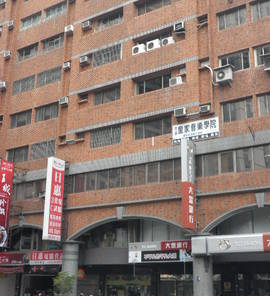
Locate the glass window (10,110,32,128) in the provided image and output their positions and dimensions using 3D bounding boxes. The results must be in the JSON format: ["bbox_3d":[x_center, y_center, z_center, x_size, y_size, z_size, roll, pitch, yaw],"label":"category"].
[{"bbox_3d":[-9.864,-2.501,40.586,2.722,1.328,0.120,-10,-20,33],"label":"glass window"}]

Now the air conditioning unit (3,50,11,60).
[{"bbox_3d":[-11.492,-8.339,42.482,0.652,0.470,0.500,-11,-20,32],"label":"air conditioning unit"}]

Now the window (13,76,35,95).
[{"bbox_3d":[-9.489,-5.329,39.994,2.617,1.260,0.150,-11,-22,32],"label":"window"}]

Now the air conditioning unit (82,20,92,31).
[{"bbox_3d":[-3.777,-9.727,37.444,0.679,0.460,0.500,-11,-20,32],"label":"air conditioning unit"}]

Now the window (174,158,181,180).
[{"bbox_3d":[2.967,1.380,30.092,0.989,1.364,0.120,-10,-20,33],"label":"window"}]

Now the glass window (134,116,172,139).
[{"bbox_3d":[1.207,-1.315,31.106,2.844,1.208,0.150,-11,-22,32],"label":"glass window"}]

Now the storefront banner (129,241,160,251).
[{"bbox_3d":[0.619,6.139,29.210,2.401,0.552,0.120,-11,-22,32],"label":"storefront banner"}]

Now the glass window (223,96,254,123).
[{"bbox_3d":[6.307,-2.347,28.847,2.001,1.332,0.120,-10,-20,33],"label":"glass window"}]

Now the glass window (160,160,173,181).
[{"bbox_3d":[2.061,1.501,30.194,0.990,1.324,0.120,-10,-21,33],"label":"glass window"}]

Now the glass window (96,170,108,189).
[{"bbox_3d":[-2.282,2.312,33.020,1.104,1.282,0.100,-11,-20,32],"label":"glass window"}]

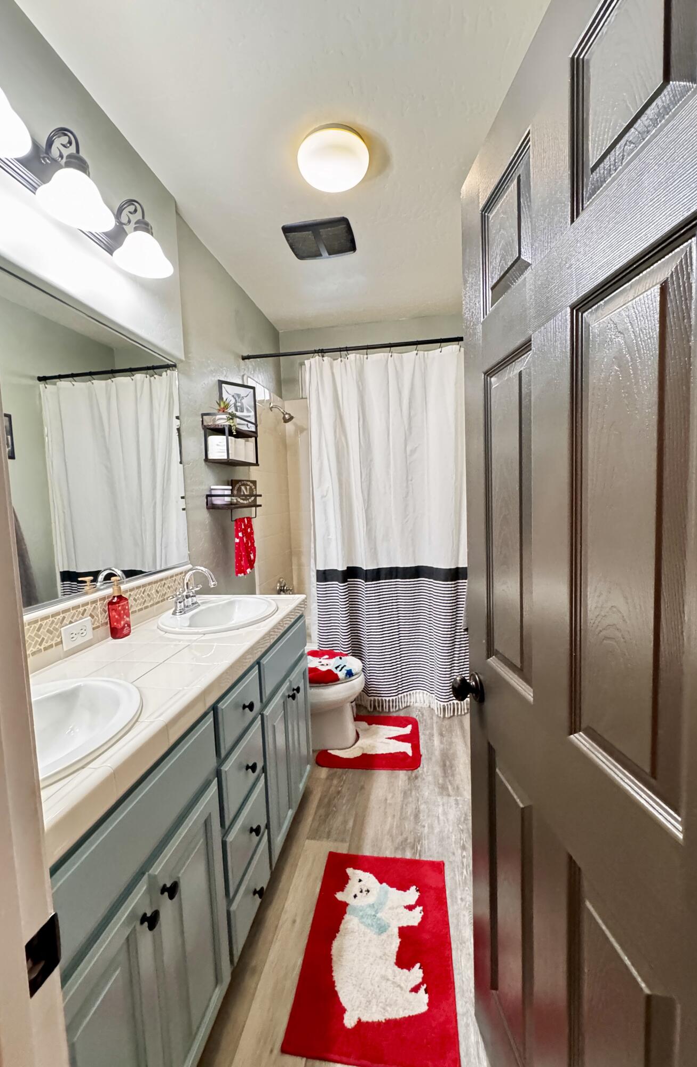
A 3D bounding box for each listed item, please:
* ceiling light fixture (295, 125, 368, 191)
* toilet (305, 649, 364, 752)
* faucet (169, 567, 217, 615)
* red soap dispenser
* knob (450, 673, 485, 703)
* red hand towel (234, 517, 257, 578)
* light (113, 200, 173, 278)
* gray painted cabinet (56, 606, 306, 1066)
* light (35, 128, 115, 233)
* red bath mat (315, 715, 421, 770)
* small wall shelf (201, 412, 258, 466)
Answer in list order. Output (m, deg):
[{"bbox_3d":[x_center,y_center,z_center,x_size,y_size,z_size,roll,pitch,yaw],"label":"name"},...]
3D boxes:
[{"bbox_3d":[-0.059,-1.463,1.714,0.284,0.100,0.284,-2,4,0],"label":"ceiling light fixture"},{"bbox_3d":[-0.274,0.819,2.494,0.735,0.730,0.420,-2,5,9],"label":"toilet"},{"bbox_3d":[-0.607,0.223,1.747,0.175,0.180,0.230,-1,5,9],"label":"faucet"},{"bbox_3d":[-0.787,0.254,1.479,0.044,0.208,0.062,-1,5,9],"label":"red soap dispenser"},{"bbox_3d":[0.267,0.353,0.986,0.066,0.066,0.066,-2,4,-4],"label":"knob"},{"bbox_3d":[-0.572,0.063,2.411,0.055,0.315,0.240,-2,5,9],"label":"red hand towel"},{"bbox_3d":[-0.723,-1.046,1.500,0.205,0.225,0.190,-2,5,9],"label":"light"},{"bbox_3d":[-0.569,0.865,1.366,0.530,0.840,1.550,-2,5,9],"label":"gray painted cabinet"},{"bbox_3d":[-0.770,-1.015,1.203,0.205,0.225,0.190,-2,5,9],"label":"light"},{"bbox_3d":[0.132,1.166,2.452,0.555,0.016,0.530,-1,5,9],"label":"red bath mat"},{"bbox_3d":[-0.636,-0.502,2.378,0.140,0.245,0.420,-2,5,9],"label":"small wall shelf"}]

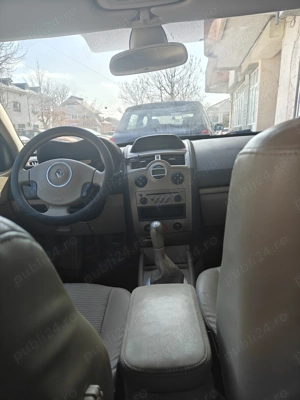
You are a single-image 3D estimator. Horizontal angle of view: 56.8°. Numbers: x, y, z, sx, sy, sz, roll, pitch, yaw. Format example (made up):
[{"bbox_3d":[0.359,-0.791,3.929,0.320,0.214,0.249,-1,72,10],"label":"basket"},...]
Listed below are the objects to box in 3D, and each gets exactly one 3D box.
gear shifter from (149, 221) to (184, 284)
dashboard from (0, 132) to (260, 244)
[{"bbox_3d":[0.054,0.168,0.912,0.110,0.220,0.130,-3,14,2],"label":"gear shifter"},{"bbox_3d":[0.047,-0.087,1.256,1.390,0.410,0.450,-3,14,2],"label":"dashboard"}]

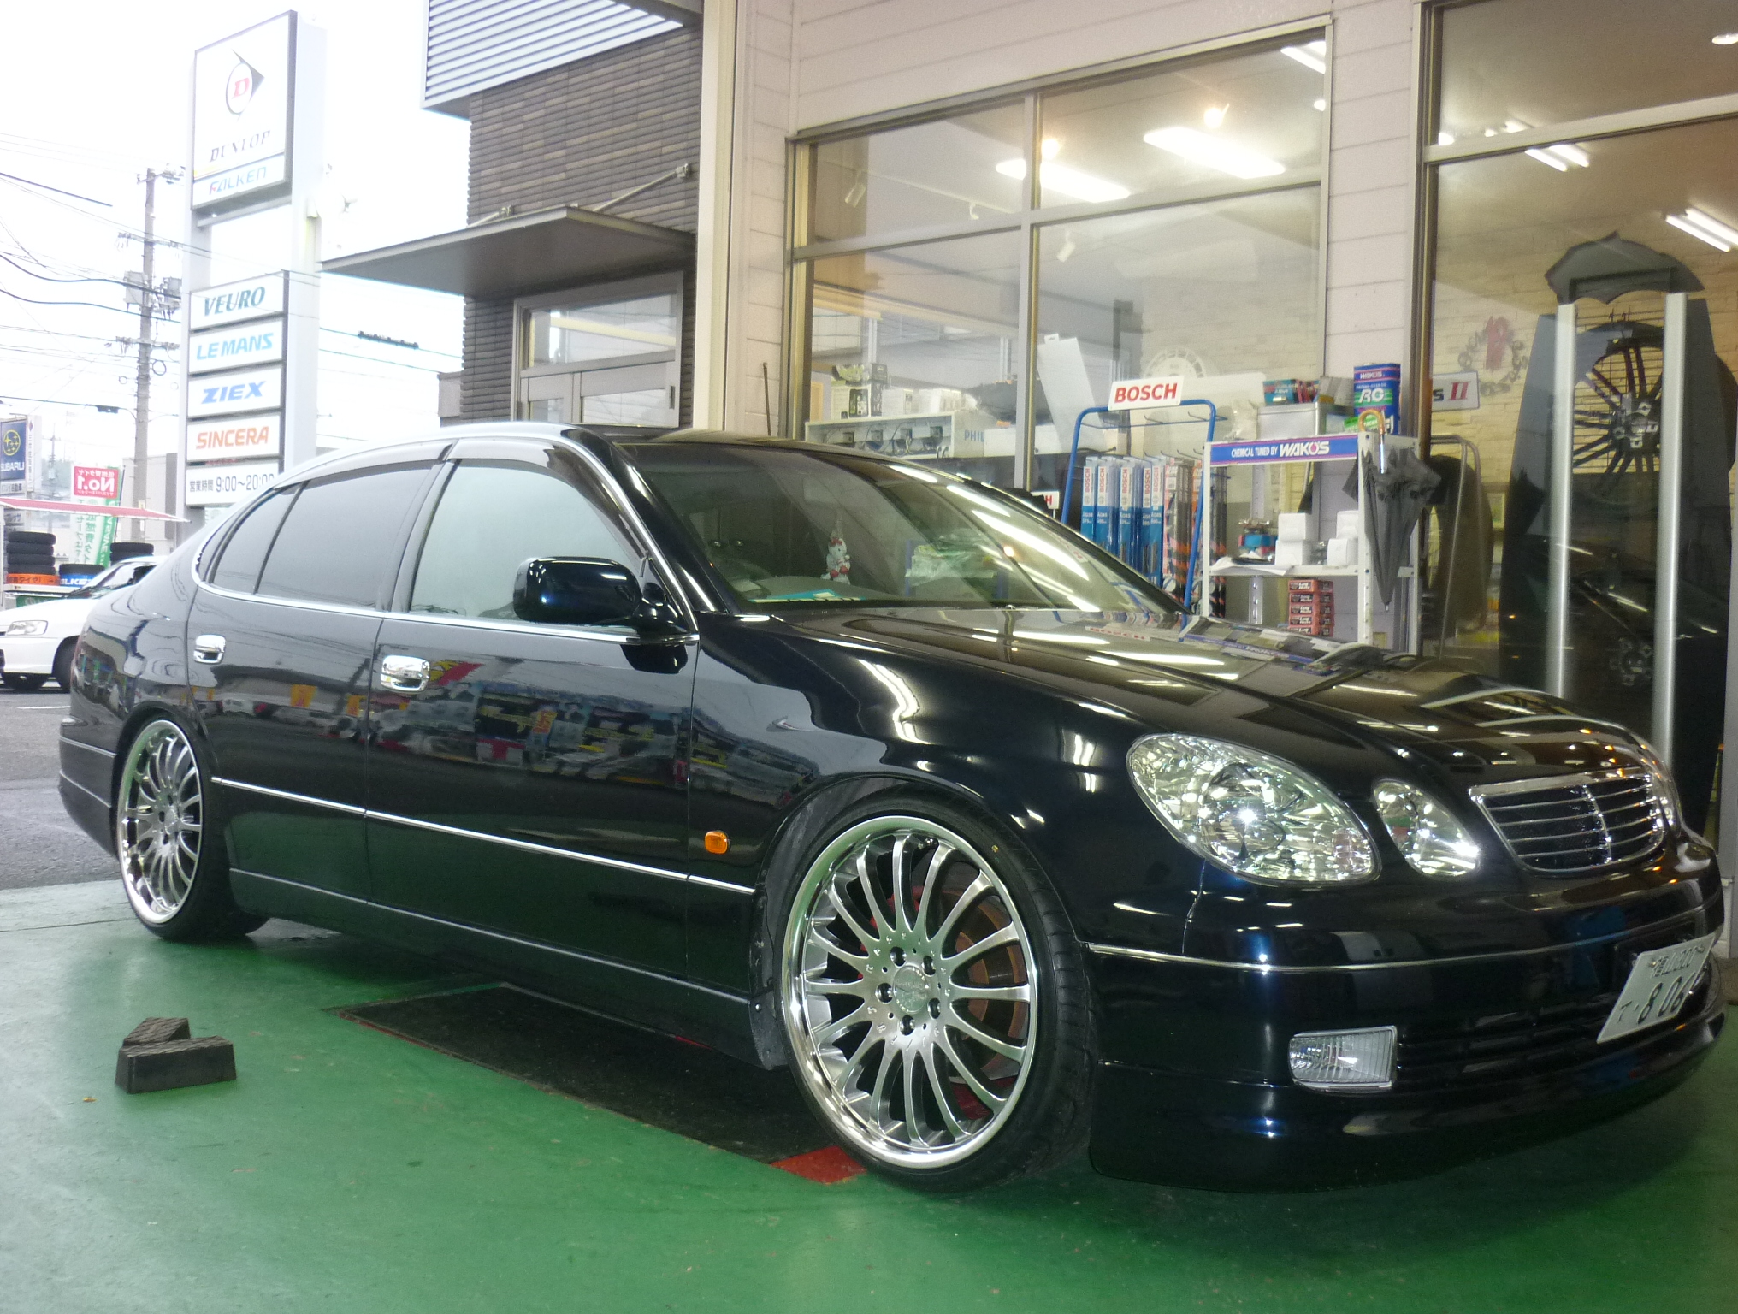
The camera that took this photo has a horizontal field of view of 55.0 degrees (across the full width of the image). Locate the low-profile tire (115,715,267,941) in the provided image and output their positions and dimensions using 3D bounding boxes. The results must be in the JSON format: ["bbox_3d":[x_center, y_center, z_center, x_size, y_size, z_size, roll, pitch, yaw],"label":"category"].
[{"bbox_3d":[-1.873,0.455,4.714,0.655,0.655,0.250,2,0,44],"label":"low-profile tire"}]

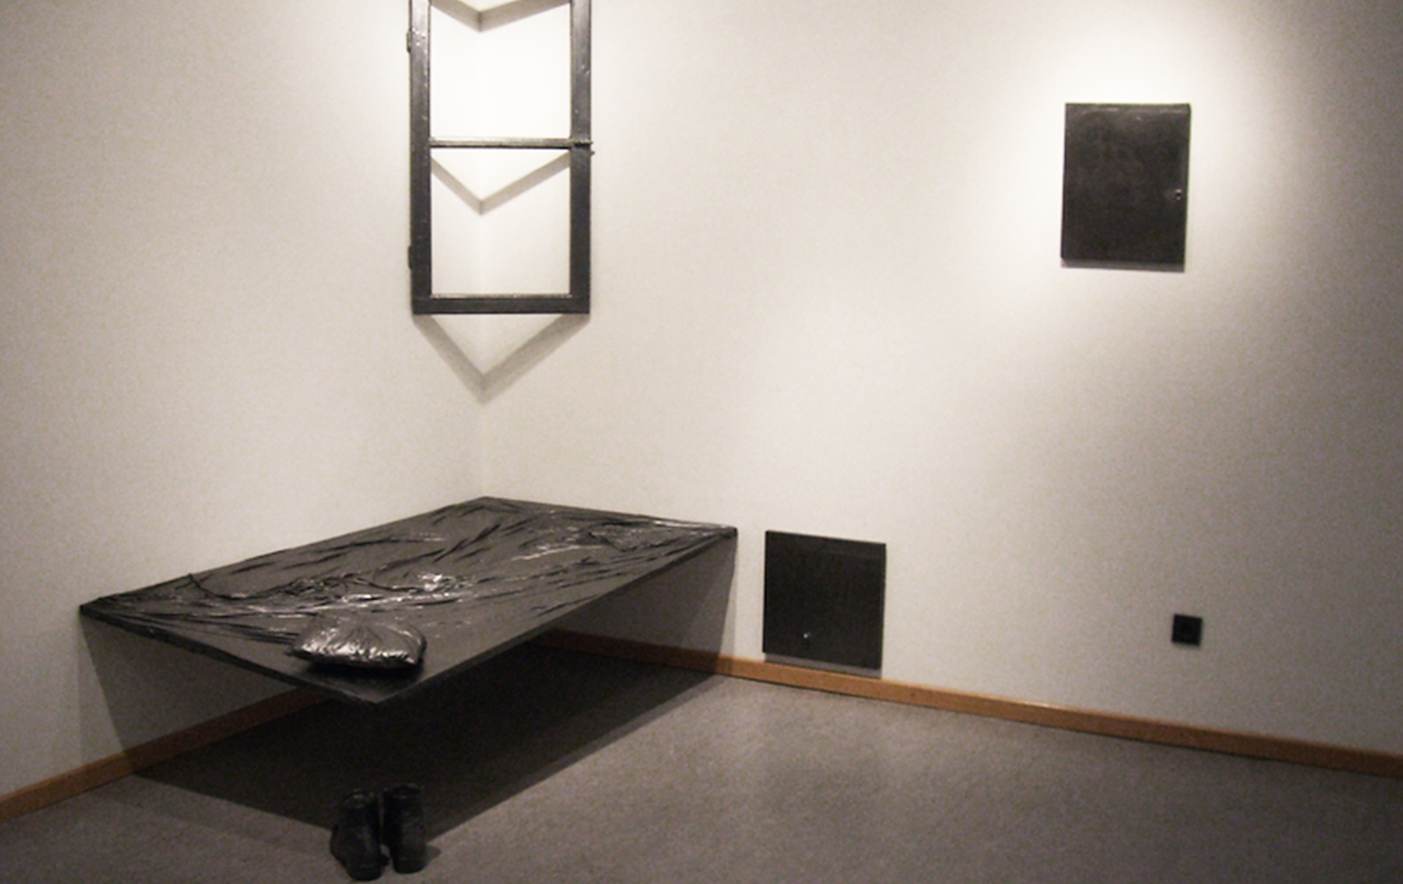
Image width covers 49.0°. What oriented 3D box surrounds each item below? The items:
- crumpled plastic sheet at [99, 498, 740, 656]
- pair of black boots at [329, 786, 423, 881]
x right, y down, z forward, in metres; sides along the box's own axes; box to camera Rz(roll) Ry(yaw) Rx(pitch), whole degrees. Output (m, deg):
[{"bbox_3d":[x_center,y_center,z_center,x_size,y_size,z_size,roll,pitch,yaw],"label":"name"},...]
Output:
[{"bbox_3d":[-0.759,0.375,4.560,1.020,0.055,1.798,5,10,27],"label":"crumpled plastic sheet"},{"bbox_3d":[-0.791,0.923,3.774,0.234,0.195,0.285,-2,9,-18],"label":"pair of black boots"}]

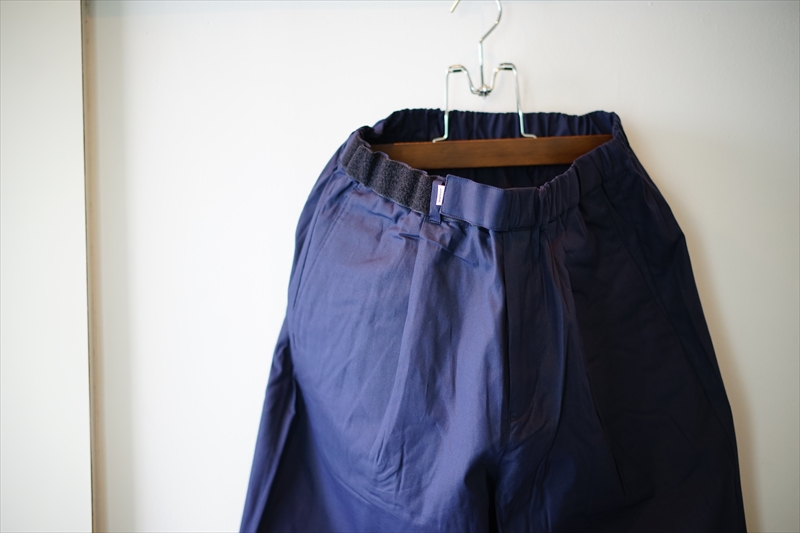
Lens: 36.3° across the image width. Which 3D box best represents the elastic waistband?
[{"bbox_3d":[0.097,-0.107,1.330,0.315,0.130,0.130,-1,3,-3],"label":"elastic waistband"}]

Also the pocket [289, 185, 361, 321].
[{"bbox_3d":[-0.081,-0.017,1.310,0.085,0.145,0.035,1,3,30],"label":"pocket"}]

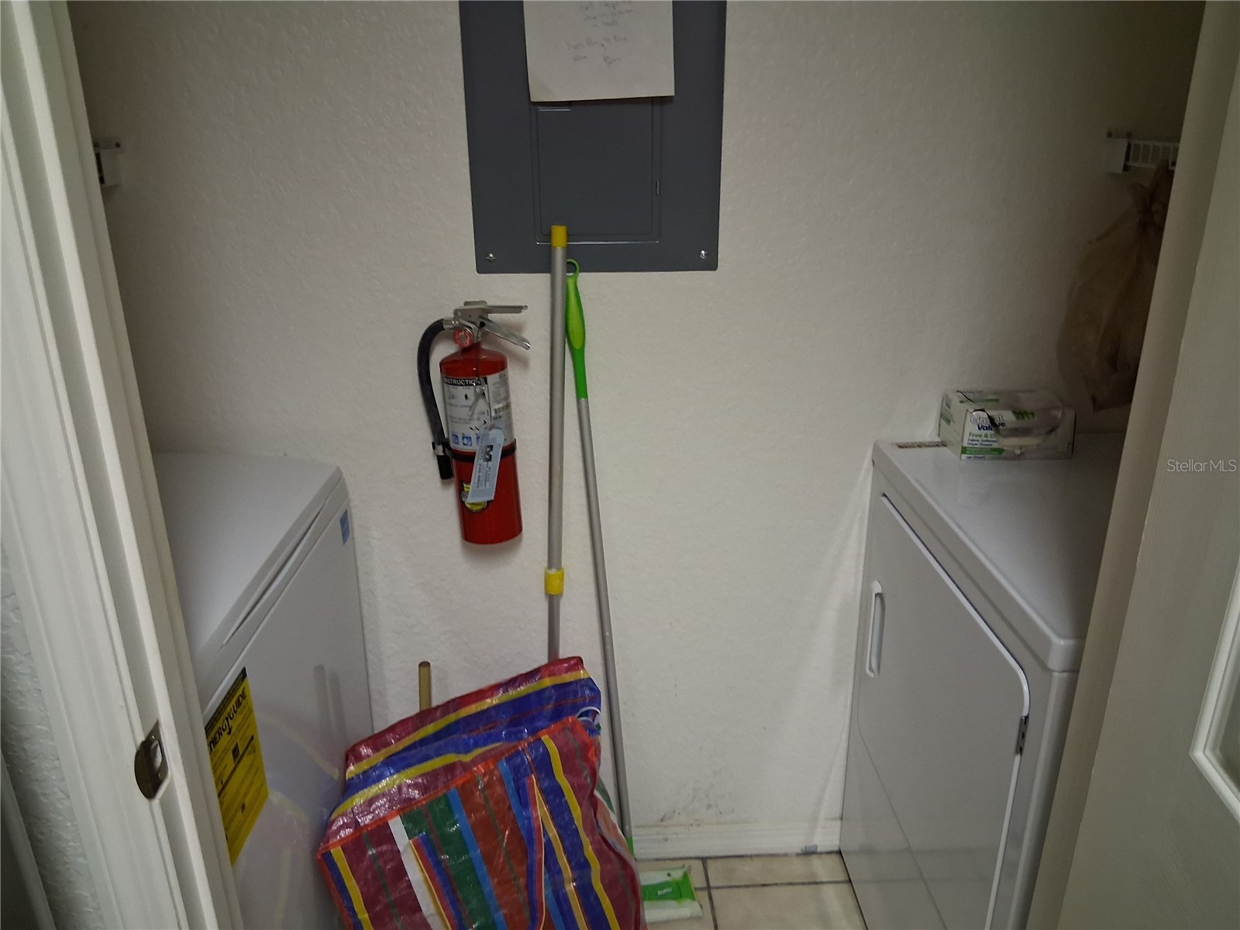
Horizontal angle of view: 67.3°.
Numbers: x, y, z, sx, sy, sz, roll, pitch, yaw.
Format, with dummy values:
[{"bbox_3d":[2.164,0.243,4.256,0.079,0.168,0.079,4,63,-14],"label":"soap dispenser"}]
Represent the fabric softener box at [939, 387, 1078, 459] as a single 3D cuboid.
[{"bbox_3d":[0.656,-0.066,1.580,0.178,0.082,0.108,-1,21,0],"label":"fabric softener box"}]

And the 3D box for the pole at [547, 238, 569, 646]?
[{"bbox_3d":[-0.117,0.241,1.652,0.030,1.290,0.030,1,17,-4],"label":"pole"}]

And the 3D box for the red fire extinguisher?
[{"bbox_3d":[-0.230,-0.072,1.511,0.180,0.390,0.118,1,21,9],"label":"red fire extinguisher"}]

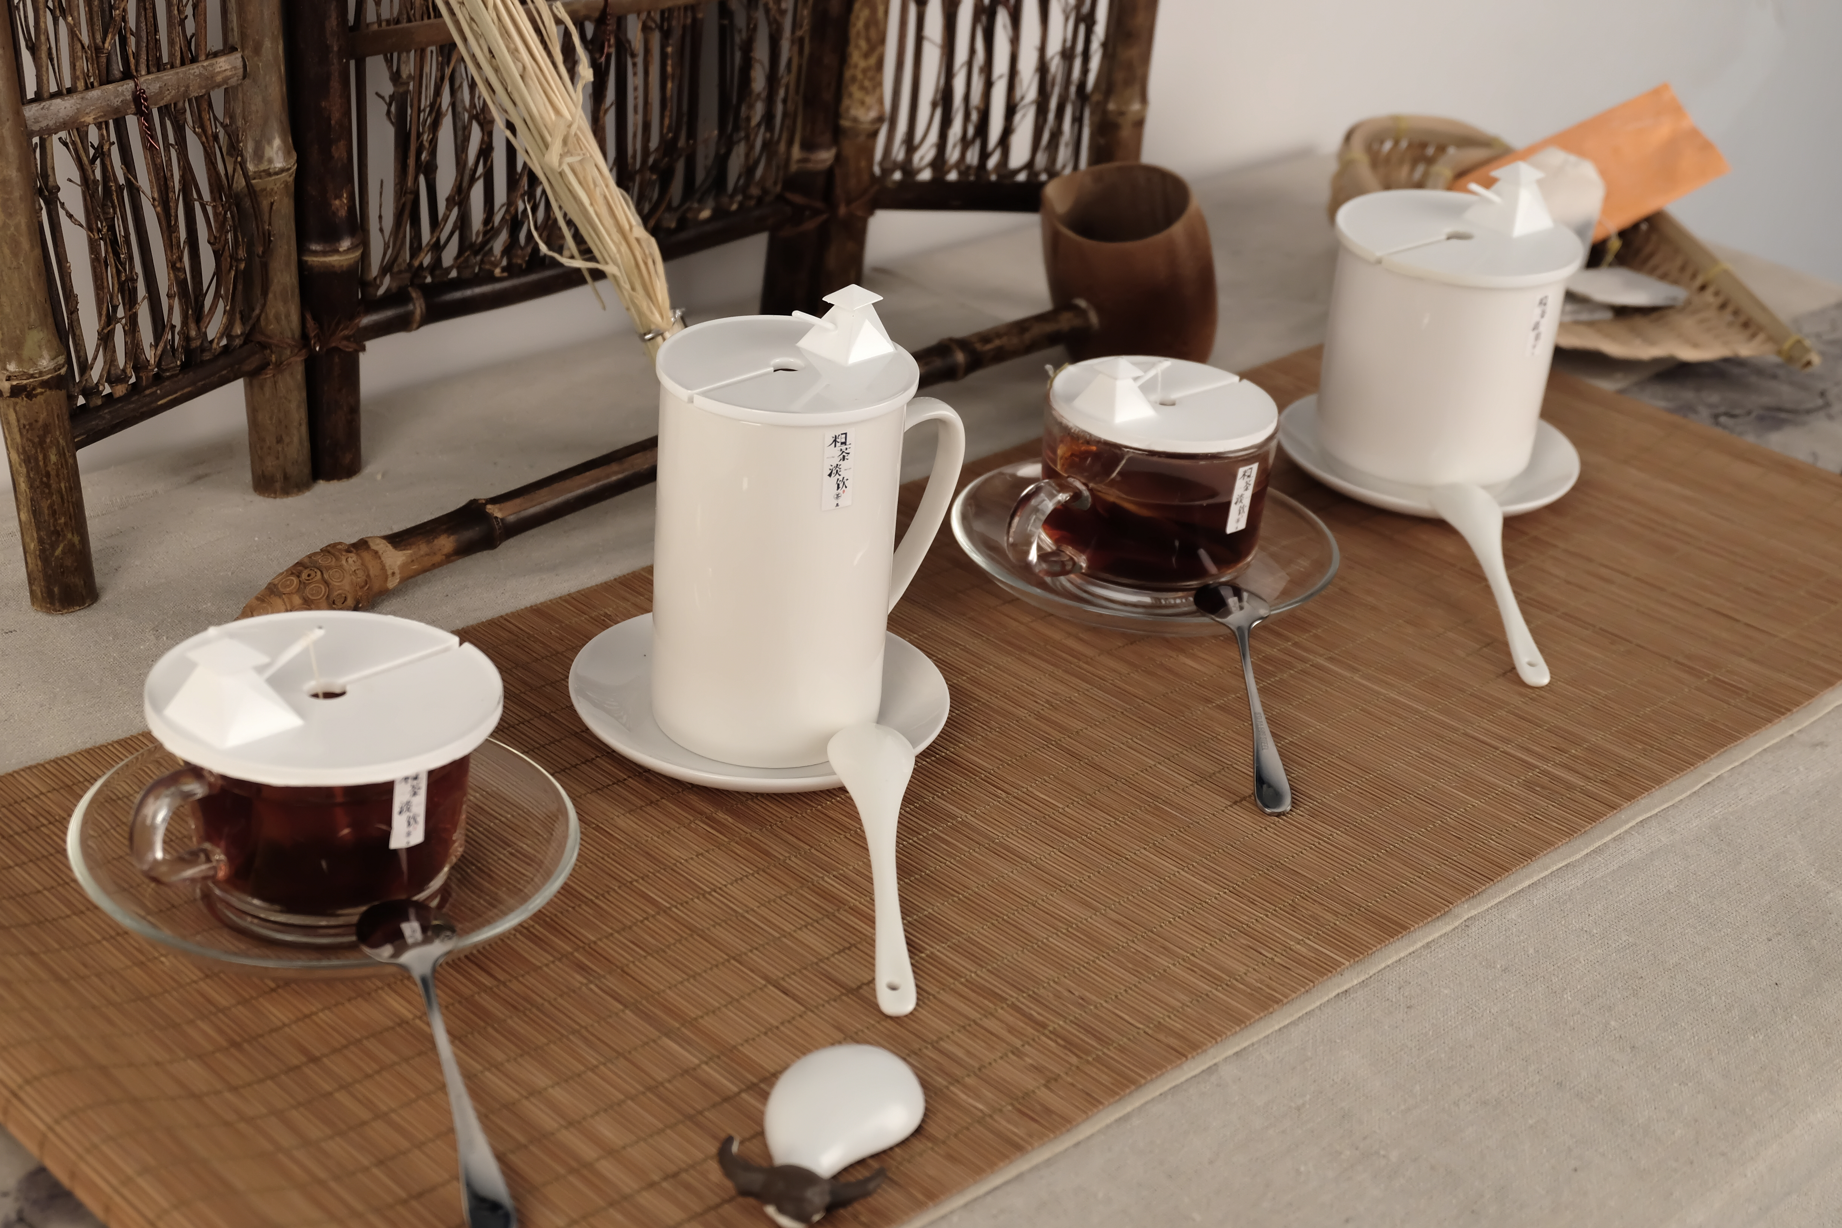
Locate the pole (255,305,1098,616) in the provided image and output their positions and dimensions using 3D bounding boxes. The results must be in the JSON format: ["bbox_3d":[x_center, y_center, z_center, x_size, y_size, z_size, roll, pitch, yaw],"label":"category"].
[{"bbox_3d":[-0.078,-0.063,1.027,0.423,0.021,0.021,-23,38,-39],"label":"pole"}]

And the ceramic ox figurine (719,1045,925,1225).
[{"bbox_3d":[-0.023,0.125,0.679,0.043,0.028,0.057,12,27,13],"label":"ceramic ox figurine"}]

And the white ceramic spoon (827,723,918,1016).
[{"bbox_3d":[-0.012,0.073,0.794,0.028,0.016,0.131,2,36,-7],"label":"white ceramic spoon"}]

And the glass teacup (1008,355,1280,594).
[{"bbox_3d":[0.074,-0.049,0.979,0.110,0.077,0.083,-15,33,-35],"label":"glass teacup"}]

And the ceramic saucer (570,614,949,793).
[{"bbox_3d":[-0.052,0.031,0.871,0.121,0.018,0.121,4,27,-2],"label":"ceramic saucer"}]

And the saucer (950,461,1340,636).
[{"bbox_3d":[0.082,-0.021,1.002,0.142,0.019,0.142,4,27,-2],"label":"saucer"}]

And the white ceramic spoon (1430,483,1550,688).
[{"bbox_3d":[0.213,-0.011,1.004,0.028,0.016,0.132,3,36,-6],"label":"white ceramic spoon"}]

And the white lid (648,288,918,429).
[{"bbox_3d":[-0.039,-0.081,0.815,0.079,0.023,0.079,4,27,-2],"label":"white lid"}]

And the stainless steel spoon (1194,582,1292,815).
[{"bbox_3d":[0.109,0.027,0.907,0.026,0.014,0.126,3,37,-6],"label":"stainless steel spoon"}]

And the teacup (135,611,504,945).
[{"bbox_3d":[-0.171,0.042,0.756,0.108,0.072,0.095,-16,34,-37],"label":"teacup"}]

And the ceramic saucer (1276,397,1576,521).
[{"bbox_3d":[0.206,-0.061,1.104,0.121,0.018,0.121,6,27,0],"label":"ceramic saucer"}]

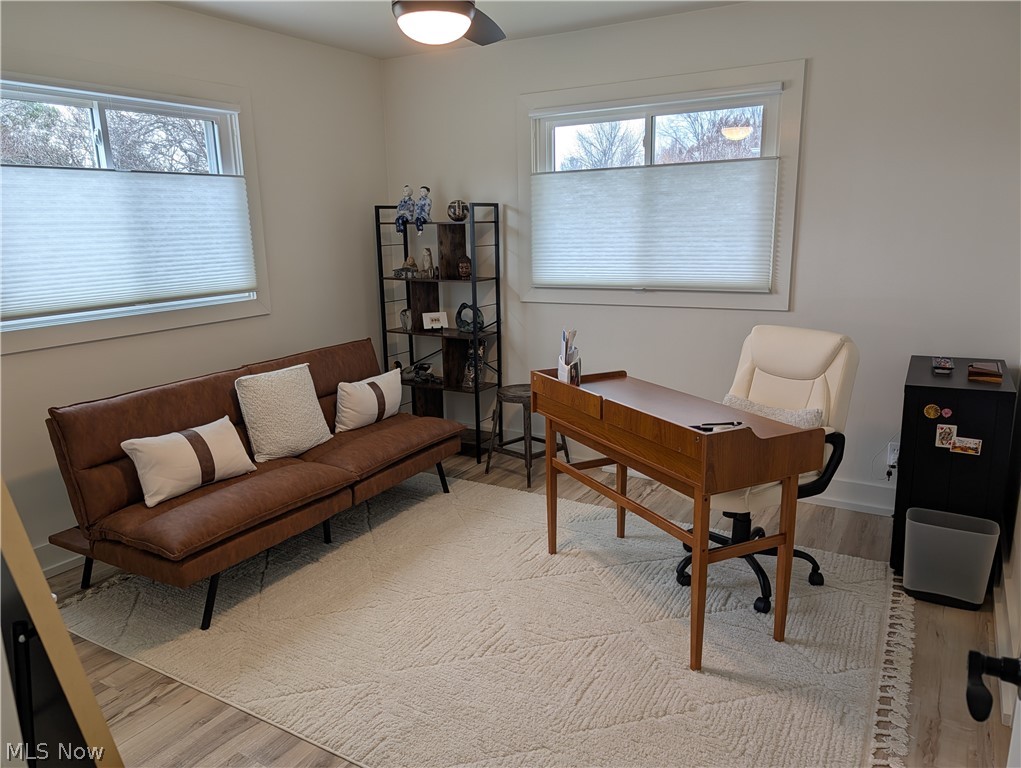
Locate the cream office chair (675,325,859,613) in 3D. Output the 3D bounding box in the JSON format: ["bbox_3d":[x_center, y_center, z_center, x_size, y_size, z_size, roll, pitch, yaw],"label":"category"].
[{"bbox_3d":[0.974,0.296,2.850,0.670,0.970,0.620,-10,16,-34],"label":"cream office chair"}]

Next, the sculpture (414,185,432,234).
[{"bbox_3d":[-0.506,-1.010,4.144,0.085,0.280,0.095,6,15,30],"label":"sculpture"}]

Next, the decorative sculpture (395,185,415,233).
[{"bbox_3d":[-0.622,-1.029,4.209,0.095,0.291,0.100,6,15,30],"label":"decorative sculpture"}]

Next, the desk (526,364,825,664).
[{"bbox_3d":[0.550,0.417,2.695,0.485,0.825,1.070,-8,14,-25],"label":"desk"}]

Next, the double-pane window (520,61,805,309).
[{"bbox_3d":[0.704,-0.978,3.703,1.489,1.148,0.090,6,15,30],"label":"double-pane window"}]

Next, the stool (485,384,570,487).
[{"bbox_3d":[0.097,0.280,4.072,0.360,0.490,0.360,11,18,43],"label":"stool"}]

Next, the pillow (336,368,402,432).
[{"bbox_3d":[-0.764,0.081,3.823,0.130,0.280,0.480,-1,10,33],"label":"pillow"}]

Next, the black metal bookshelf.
[{"bbox_3d":[-0.428,-0.320,4.405,0.700,1.535,0.270,6,15,30],"label":"black metal bookshelf"}]

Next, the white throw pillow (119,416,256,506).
[{"bbox_3d":[-1.322,0.304,2.949,0.130,0.290,0.490,-30,-6,34],"label":"white throw pillow"}]

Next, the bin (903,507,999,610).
[{"bbox_3d":[1.647,0.665,2.674,0.290,0.300,0.190,6,15,30],"label":"bin"}]

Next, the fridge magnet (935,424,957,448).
[{"bbox_3d":[1.644,0.199,2.671,0.064,0.088,0.006,3,13,30],"label":"fridge magnet"}]

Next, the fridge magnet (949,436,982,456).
[{"bbox_3d":[1.750,0.239,2.720,0.095,0.061,0.004,6,15,30],"label":"fridge magnet"}]

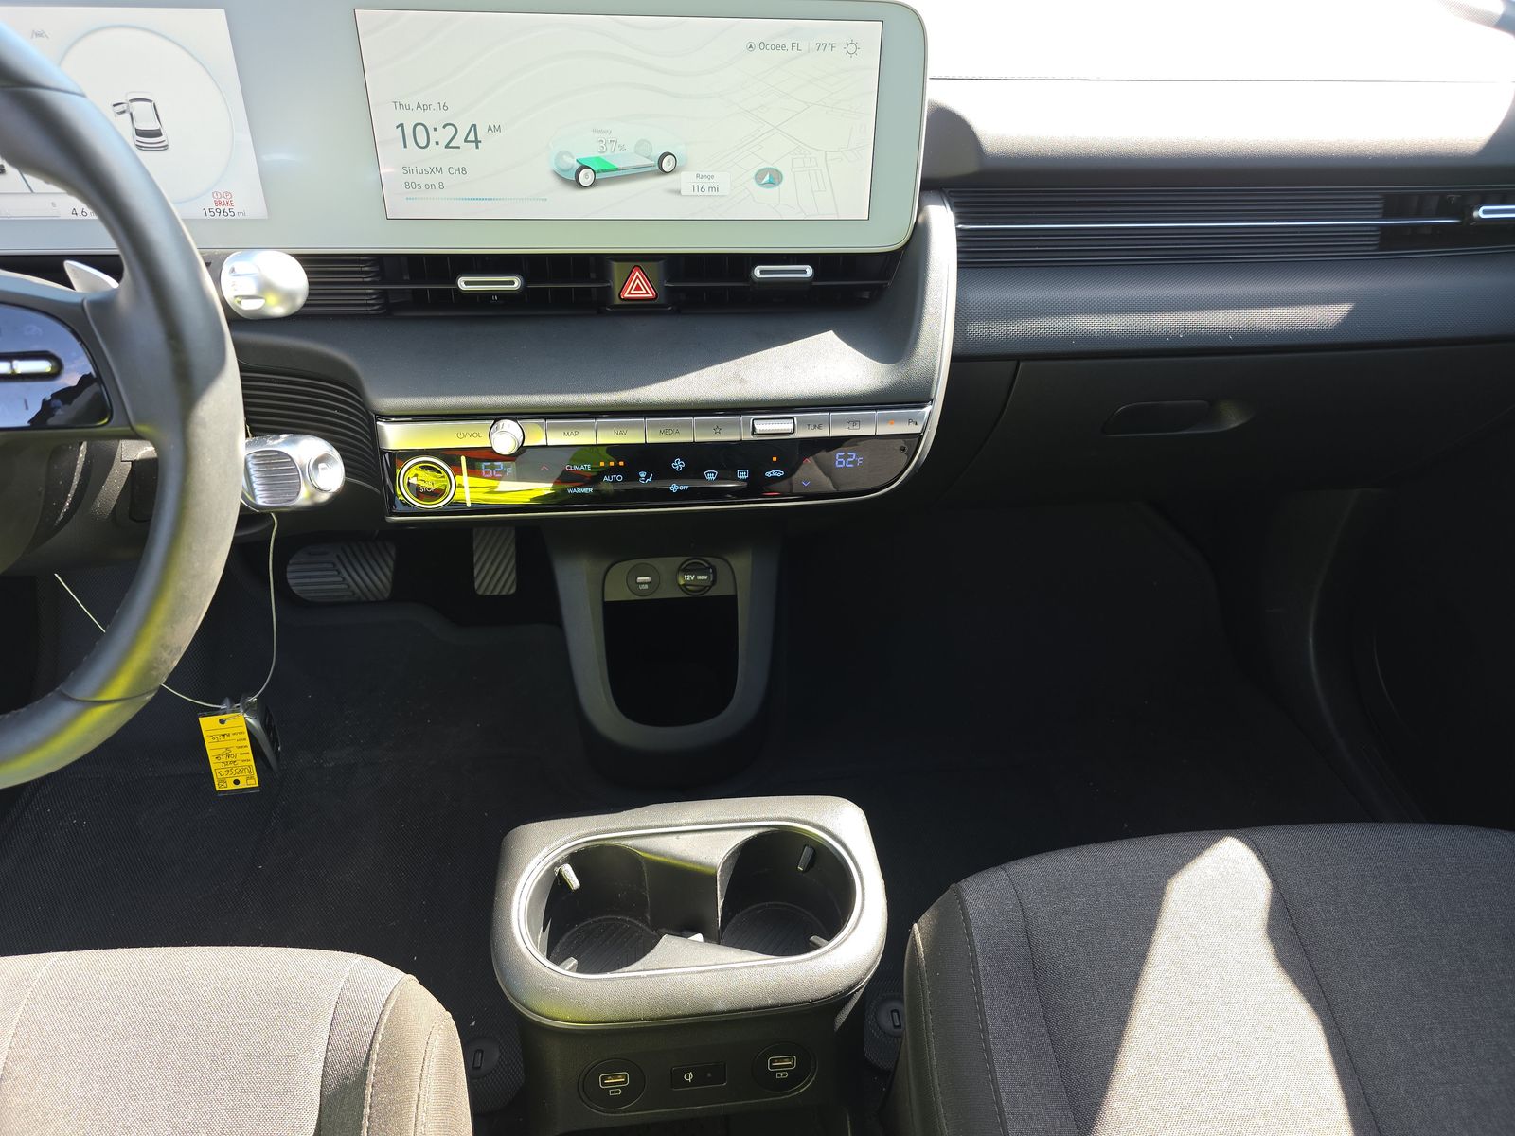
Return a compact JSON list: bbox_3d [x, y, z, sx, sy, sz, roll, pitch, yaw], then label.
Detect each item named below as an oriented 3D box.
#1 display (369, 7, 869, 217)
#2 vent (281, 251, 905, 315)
[{"bbox_3d":[-0.075,-0.264,0.596,0.294,0.111,0.014,-2,30,-6],"label":"display"},{"bbox_3d":[-0.104,-0.189,0.668,0.390,0.042,0.033,-2,30,-6],"label":"vent"}]

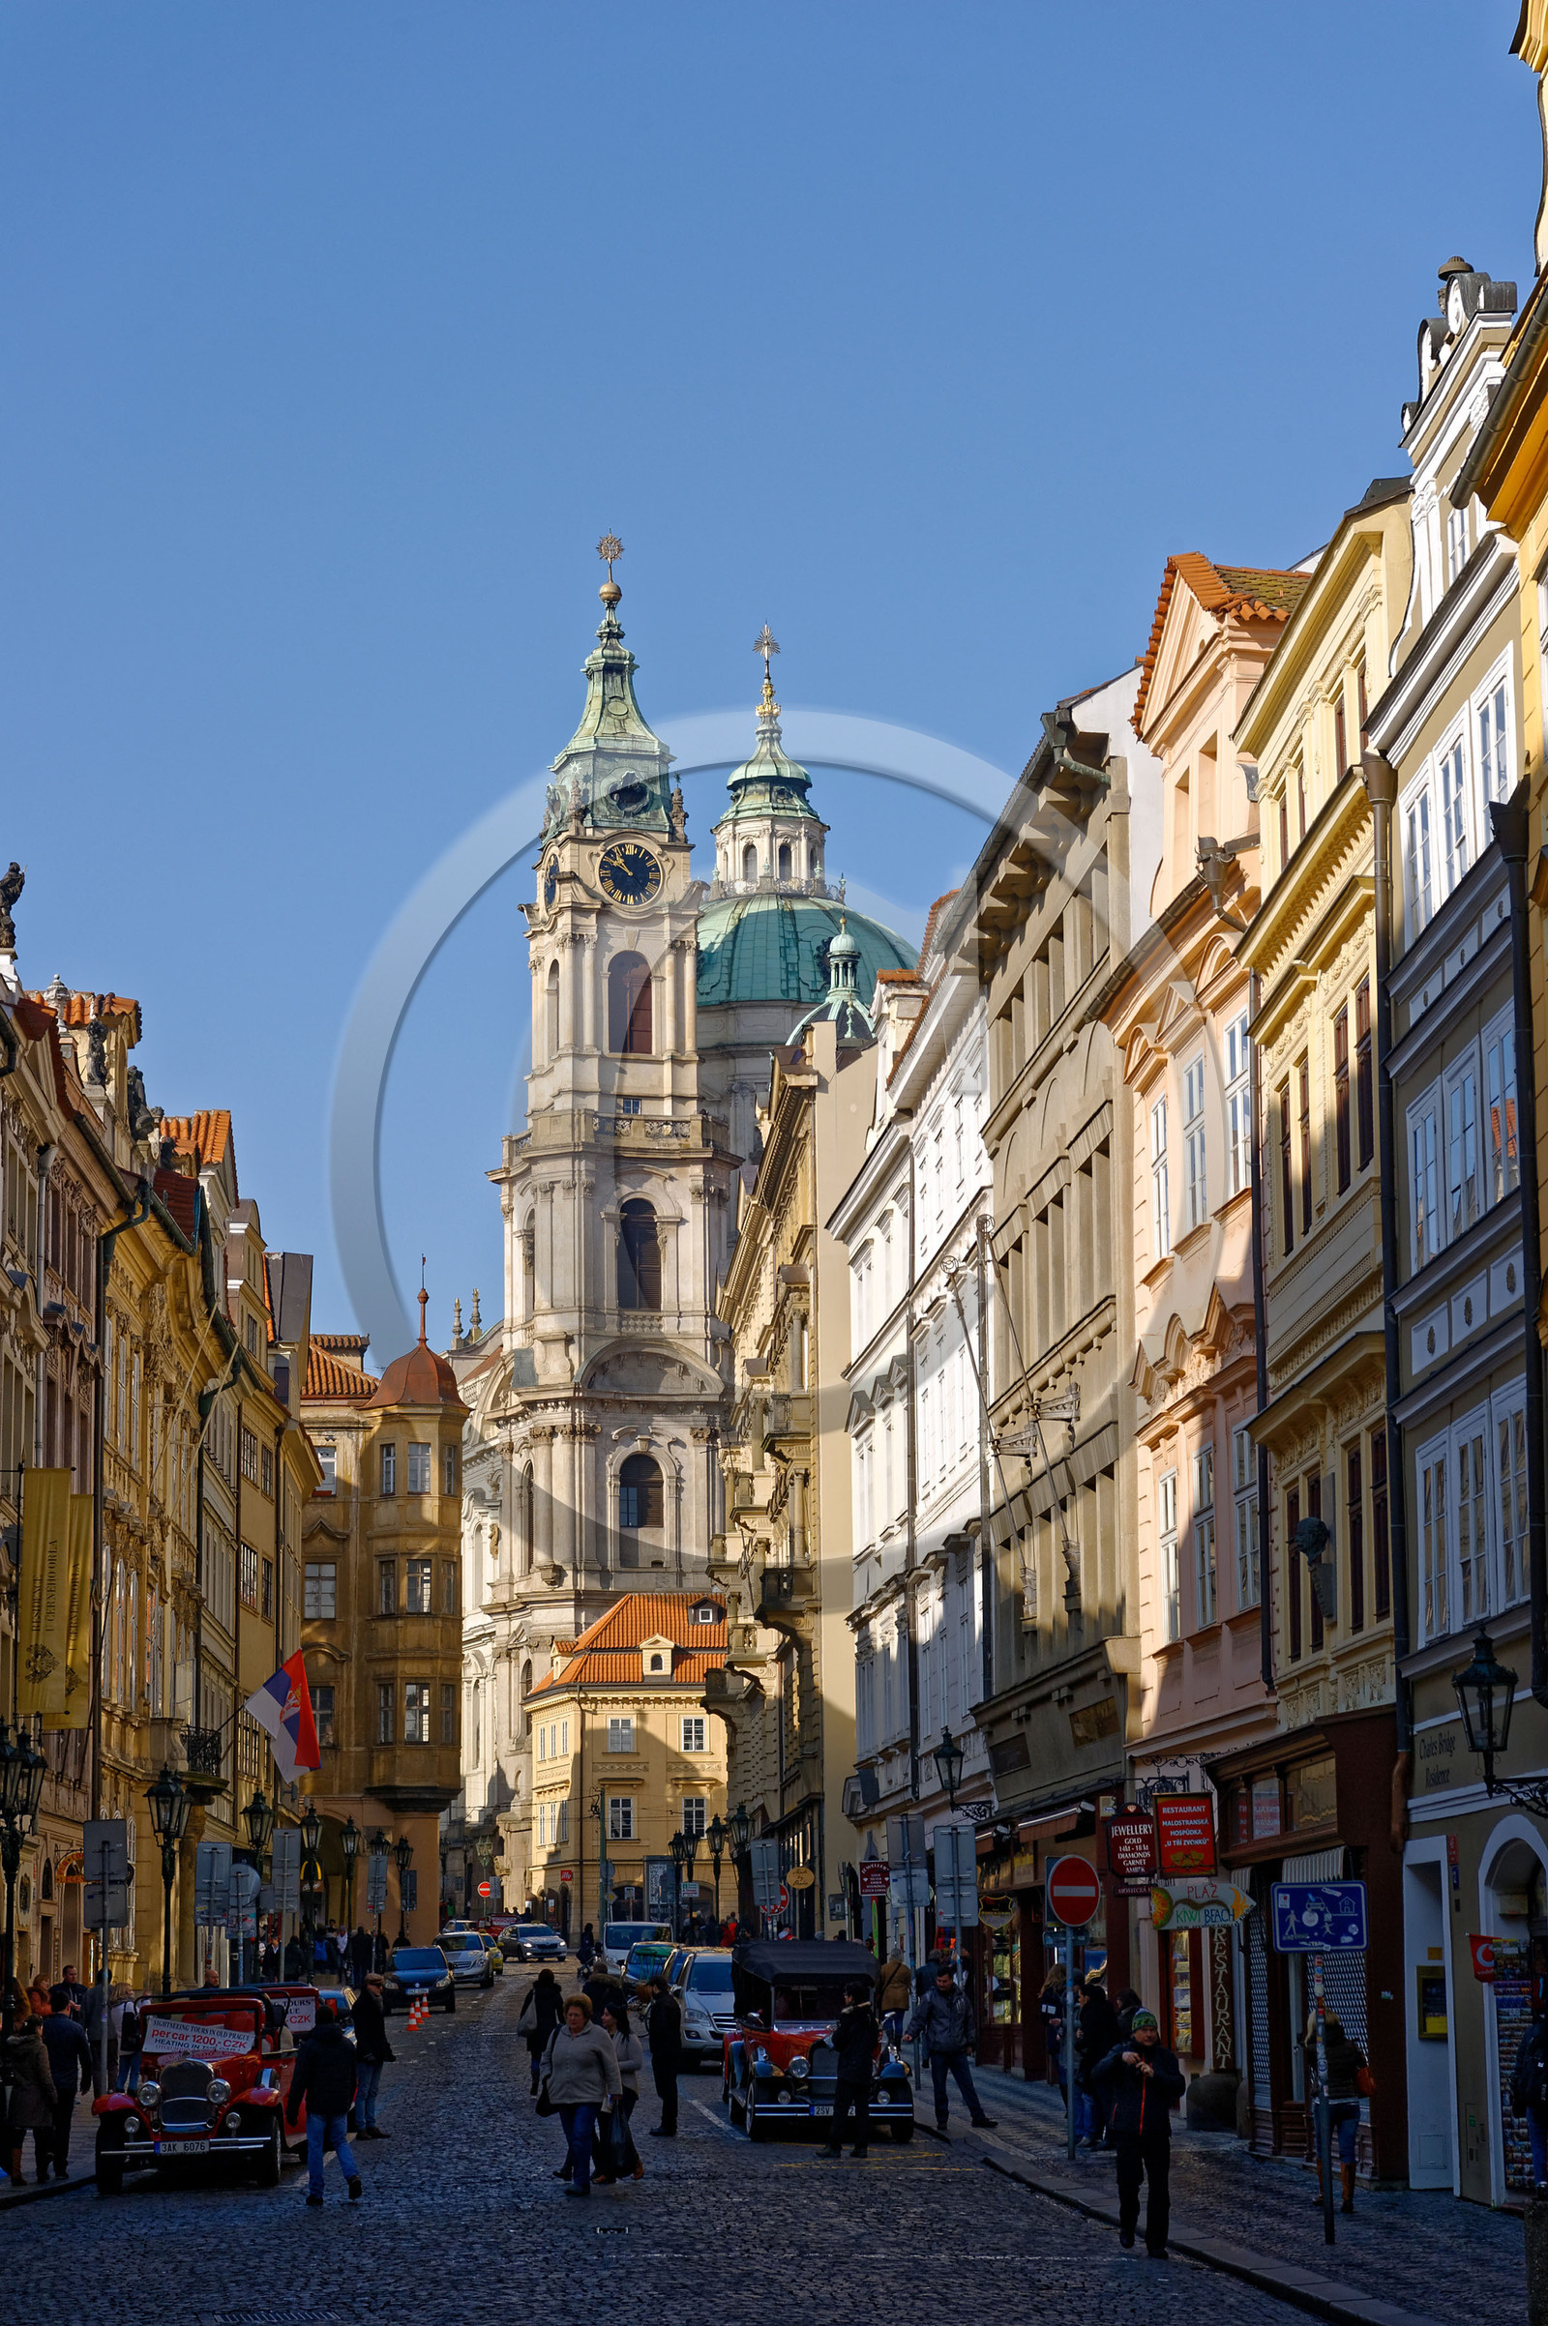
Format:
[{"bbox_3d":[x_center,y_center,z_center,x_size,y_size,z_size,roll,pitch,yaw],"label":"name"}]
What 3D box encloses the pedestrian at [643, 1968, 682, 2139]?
[{"bbox_3d":[-1.208,9.653,49.053,0.420,1.720,0.460,0,-10,-6],"label":"pedestrian"}]

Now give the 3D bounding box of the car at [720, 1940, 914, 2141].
[{"bbox_3d":[0.429,9.671,49.982,1.760,2.040,4.600,0,-10,-4],"label":"car"}]

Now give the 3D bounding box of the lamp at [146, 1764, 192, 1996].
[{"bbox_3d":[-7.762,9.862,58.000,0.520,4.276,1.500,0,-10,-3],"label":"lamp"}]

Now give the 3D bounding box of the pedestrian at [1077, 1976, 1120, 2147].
[{"bbox_3d":[3.253,9.045,45.600,0.450,1.763,0.500,-2,-10,10],"label":"pedestrian"}]

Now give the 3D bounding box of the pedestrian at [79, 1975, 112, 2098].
[{"bbox_3d":[-8.812,11.391,58.950,0.450,1.690,0.320,-1,-10,0],"label":"pedestrian"}]

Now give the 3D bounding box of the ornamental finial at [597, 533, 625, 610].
[{"bbox_3d":[-9.244,-33.309,255.383,1.500,4.250,1.250,2,-11,-11],"label":"ornamental finial"}]

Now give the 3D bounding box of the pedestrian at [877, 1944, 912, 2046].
[{"bbox_3d":[1.897,13.258,71.500,0.540,1.654,0.380,1,-10,-5],"label":"pedestrian"}]

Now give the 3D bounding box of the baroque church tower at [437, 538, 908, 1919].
[{"bbox_3d":[-6.246,5.979,264.501,27.000,77.500,31.000,2,-11,-14],"label":"baroque church tower"}]

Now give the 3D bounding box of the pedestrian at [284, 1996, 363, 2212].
[{"bbox_3d":[-3.869,8.077,38.953,0.620,1.720,0.500,2,-11,-14],"label":"pedestrian"}]

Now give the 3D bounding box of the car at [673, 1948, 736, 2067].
[{"bbox_3d":[-0.590,13.160,70.360,1.920,1.800,4.750,0,-10,-4],"label":"car"}]

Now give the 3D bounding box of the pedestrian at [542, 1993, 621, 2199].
[{"bbox_3d":[-1.685,8.052,39.152,0.620,1.690,0.520,-4,-11,17],"label":"pedestrian"}]

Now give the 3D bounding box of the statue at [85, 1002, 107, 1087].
[{"bbox_3d":[-13.050,-2.281,87.149,0.500,1.650,0.500,0,-10,-3],"label":"statue"}]

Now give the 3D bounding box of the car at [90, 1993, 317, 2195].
[{"bbox_3d":[-5.545,9.116,44.734,1.730,1.820,4.400,0,-10,-1],"label":"car"}]

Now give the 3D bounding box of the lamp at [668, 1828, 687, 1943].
[{"bbox_3d":[-3.046,23.394,143.000,0.520,4.483,0.520,0,-10,-3],"label":"lamp"}]

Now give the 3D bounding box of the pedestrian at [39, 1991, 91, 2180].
[{"bbox_3d":[-6.522,8.487,41.753,0.460,1.720,0.340,-3,-10,11],"label":"pedestrian"}]

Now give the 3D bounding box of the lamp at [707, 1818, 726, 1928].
[{"bbox_3d":[-1.304,16.987,102.391,0.460,4.400,0.460,0,-10,-4],"label":"lamp"}]

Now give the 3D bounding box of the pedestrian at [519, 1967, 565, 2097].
[{"bbox_3d":[-3.138,11.733,61.000,0.580,1.686,0.420,0,-10,-3],"label":"pedestrian"}]

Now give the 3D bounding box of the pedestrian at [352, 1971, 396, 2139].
[{"bbox_3d":[-4.290,9.553,48.457,0.420,1.760,0.450,-2,-10,10],"label":"pedestrian"}]

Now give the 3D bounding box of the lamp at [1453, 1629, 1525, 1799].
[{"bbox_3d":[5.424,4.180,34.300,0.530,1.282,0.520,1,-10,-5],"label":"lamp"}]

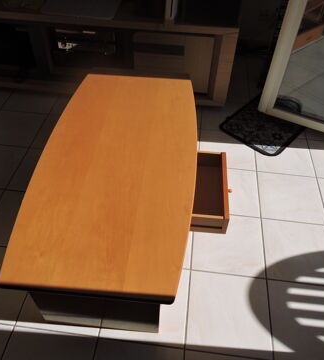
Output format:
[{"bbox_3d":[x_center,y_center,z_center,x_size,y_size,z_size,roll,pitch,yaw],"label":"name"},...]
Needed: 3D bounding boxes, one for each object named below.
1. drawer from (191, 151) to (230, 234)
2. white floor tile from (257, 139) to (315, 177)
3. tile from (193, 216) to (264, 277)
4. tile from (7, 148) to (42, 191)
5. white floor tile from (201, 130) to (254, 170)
[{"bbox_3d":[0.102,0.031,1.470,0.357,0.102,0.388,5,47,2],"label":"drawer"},{"bbox_3d":[0.739,-0.154,2.056,0.337,0.010,0.337,6,48,3],"label":"white floor tile"},{"bbox_3d":[0.317,0.301,1.599,0.334,0.010,0.334,6,47,3],"label":"tile"},{"bbox_3d":[-0.651,-0.051,1.887,0.334,0.010,0.334,6,47,3],"label":"tile"},{"bbox_3d":[0.395,-0.191,2.056,0.334,0.010,0.334,6,47,3],"label":"white floor tile"}]

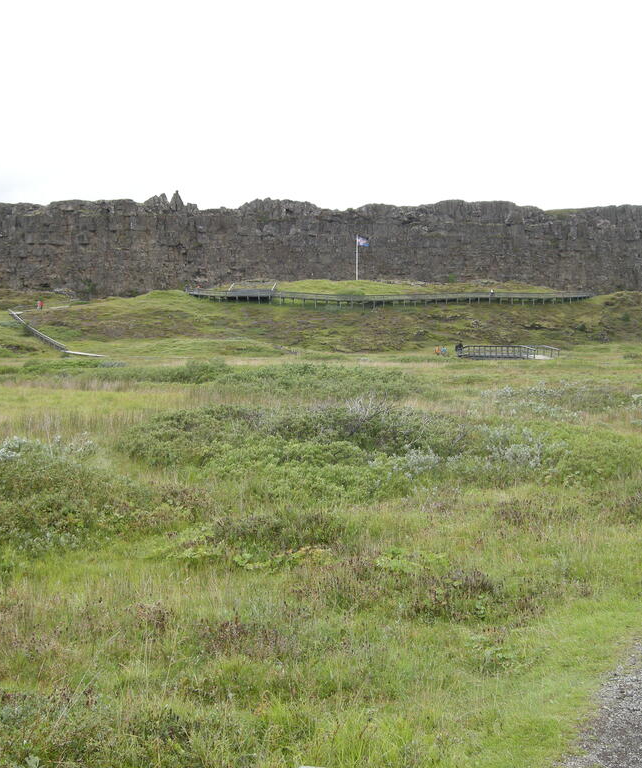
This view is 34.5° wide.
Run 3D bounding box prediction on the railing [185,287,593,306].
[{"bbox_3d":[13.500,-17.200,203.000,80.000,3.800,13.000,0,2,0],"label":"railing"}]

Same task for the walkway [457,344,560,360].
[{"bbox_3d":[21.900,-3.650,121.500,3.000,1.500,20.500,0,2,-13],"label":"walkway"}]

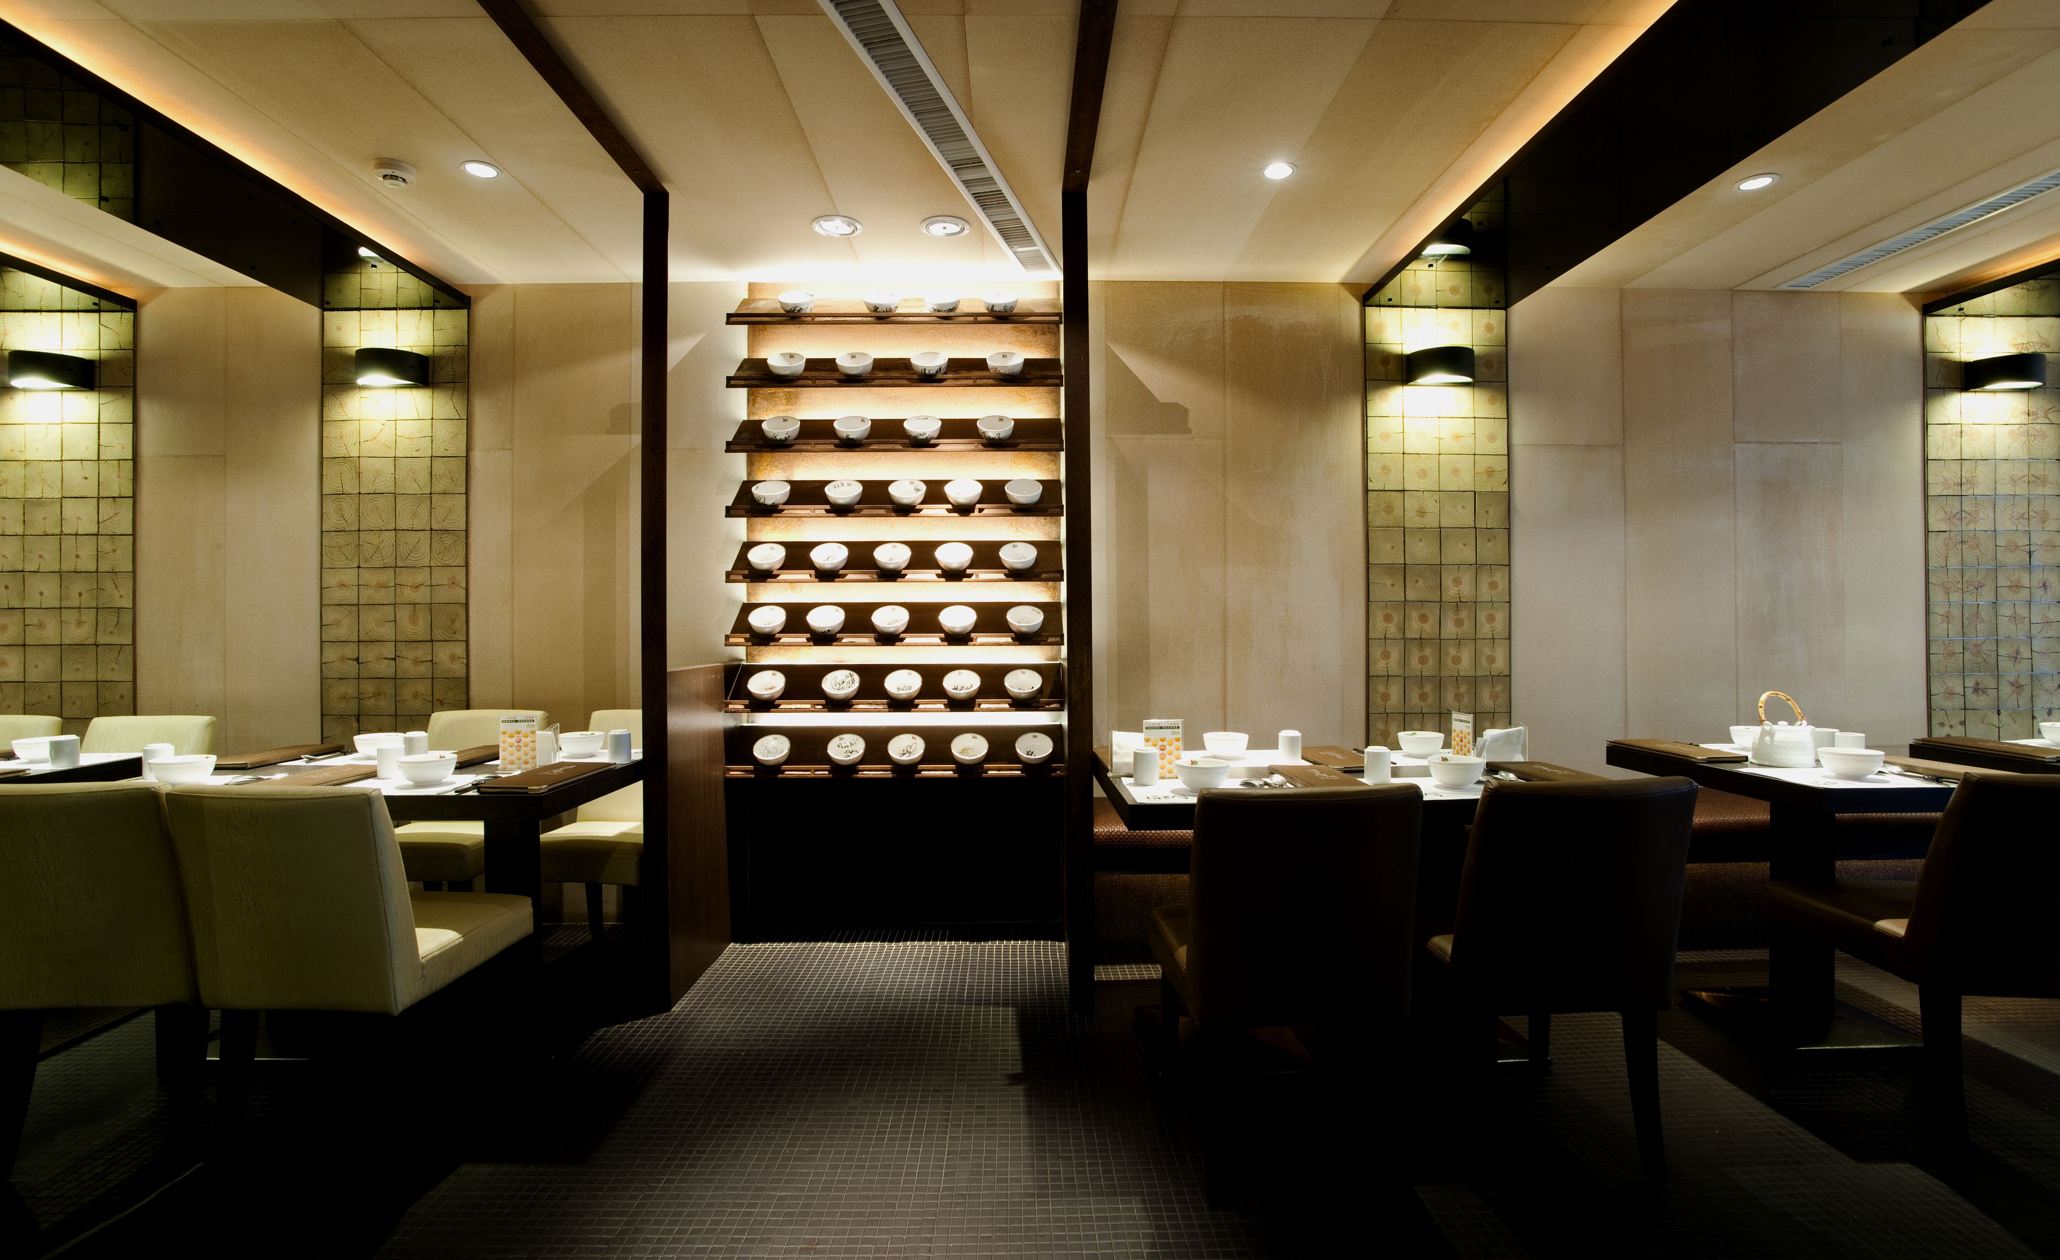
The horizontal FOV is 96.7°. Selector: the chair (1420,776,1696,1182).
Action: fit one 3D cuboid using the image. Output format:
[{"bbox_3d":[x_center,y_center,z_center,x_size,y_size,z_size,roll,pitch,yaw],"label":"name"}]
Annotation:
[{"bbox_3d":[1.091,0.709,2.085,0.420,0.840,0.595,0,0,-1],"label":"chair"}]

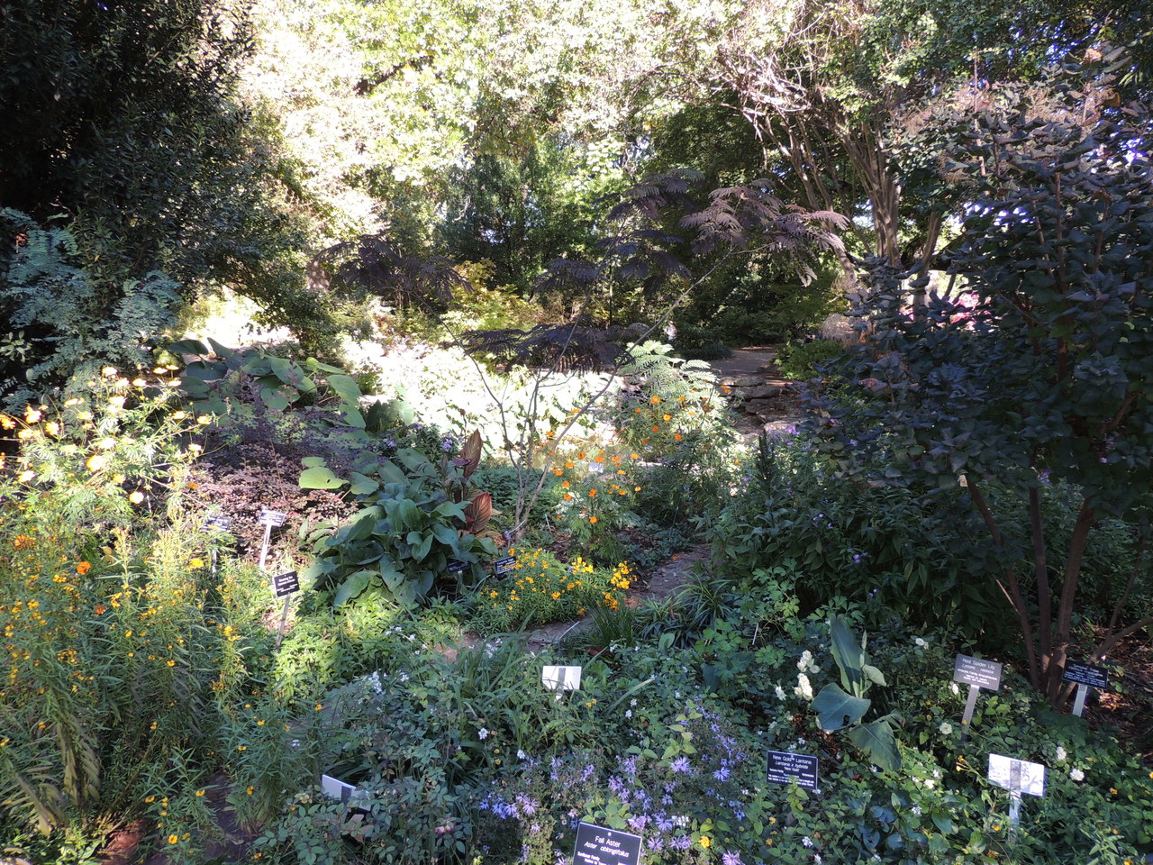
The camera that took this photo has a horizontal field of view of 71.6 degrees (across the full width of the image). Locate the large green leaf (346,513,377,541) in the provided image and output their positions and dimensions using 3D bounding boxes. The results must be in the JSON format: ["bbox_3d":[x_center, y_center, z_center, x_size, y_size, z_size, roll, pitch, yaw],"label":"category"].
[{"bbox_3d":[-1.131,0.498,4.200,0.148,0.097,0.150,-2,9,-10],"label":"large green leaf"}]

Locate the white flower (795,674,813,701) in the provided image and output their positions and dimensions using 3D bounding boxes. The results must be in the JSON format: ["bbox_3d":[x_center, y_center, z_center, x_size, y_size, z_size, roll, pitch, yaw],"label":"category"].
[{"bbox_3d":[0.768,0.862,2.700,0.051,0.066,0.055,2,9,10],"label":"white flower"}]

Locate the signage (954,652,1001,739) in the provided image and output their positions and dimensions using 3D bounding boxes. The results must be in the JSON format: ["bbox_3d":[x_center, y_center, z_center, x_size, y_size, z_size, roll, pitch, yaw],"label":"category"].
[{"bbox_3d":[1.379,0.909,2.750,0.135,0.258,0.050,5,10,31],"label":"signage"}]

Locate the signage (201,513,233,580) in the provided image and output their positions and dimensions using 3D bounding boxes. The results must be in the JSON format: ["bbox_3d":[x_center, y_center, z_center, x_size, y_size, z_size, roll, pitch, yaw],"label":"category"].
[{"bbox_3d":[-1.907,0.612,4.250,0.135,0.347,0.060,2,9,10],"label":"signage"}]

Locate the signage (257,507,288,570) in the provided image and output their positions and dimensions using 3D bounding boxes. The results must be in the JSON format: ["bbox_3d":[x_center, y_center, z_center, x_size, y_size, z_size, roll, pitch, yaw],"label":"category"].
[{"bbox_3d":[-1.634,0.576,4.300,0.135,0.347,0.050,1,9,5],"label":"signage"}]

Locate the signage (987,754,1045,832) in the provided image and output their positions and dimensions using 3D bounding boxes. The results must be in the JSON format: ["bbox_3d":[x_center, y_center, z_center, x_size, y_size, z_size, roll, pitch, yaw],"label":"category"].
[{"bbox_3d":[1.236,1.018,2.250,0.135,0.188,0.050,5,10,27],"label":"signage"}]

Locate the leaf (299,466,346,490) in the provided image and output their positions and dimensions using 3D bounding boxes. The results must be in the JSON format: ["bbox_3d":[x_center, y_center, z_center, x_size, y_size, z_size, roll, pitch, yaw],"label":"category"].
[{"bbox_3d":[-1.503,0.269,4.750,0.237,0.101,0.200,-2,9,-10],"label":"leaf"}]

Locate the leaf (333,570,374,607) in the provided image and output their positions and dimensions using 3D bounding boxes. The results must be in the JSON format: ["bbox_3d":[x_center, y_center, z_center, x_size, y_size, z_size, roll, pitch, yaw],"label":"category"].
[{"bbox_3d":[-1.113,0.780,4.000,0.171,0.129,0.160,-2,9,-10],"label":"leaf"}]

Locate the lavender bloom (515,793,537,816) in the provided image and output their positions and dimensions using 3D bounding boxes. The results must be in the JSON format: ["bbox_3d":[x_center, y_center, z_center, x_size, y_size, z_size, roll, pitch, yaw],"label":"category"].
[{"bbox_3d":[-0.109,0.815,1.750,0.045,0.029,0.040,0,9,0],"label":"lavender bloom"}]

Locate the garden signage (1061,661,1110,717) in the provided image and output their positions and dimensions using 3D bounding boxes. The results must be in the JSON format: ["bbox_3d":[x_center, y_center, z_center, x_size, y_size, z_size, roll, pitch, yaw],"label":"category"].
[{"bbox_3d":[1.910,0.974,3.000,0.135,0.189,0.045,6,11,33],"label":"garden signage"}]

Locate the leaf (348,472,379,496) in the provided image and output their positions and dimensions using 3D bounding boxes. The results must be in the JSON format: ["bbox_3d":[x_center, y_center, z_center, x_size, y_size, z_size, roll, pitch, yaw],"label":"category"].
[{"bbox_3d":[-1.237,0.300,4.650,0.157,0.102,0.140,-2,9,-10],"label":"leaf"}]

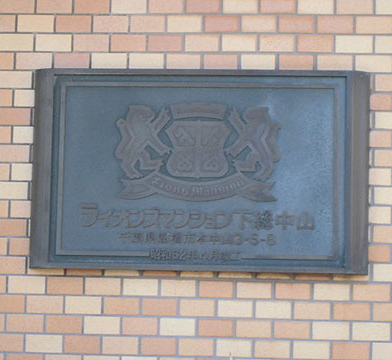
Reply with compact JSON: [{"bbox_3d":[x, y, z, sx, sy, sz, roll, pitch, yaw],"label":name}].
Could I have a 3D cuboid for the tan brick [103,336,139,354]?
[{"bbox_3d":[-0.200,0.435,4.077,0.096,0.046,0.030,1,-6,5],"label":"tan brick"}]

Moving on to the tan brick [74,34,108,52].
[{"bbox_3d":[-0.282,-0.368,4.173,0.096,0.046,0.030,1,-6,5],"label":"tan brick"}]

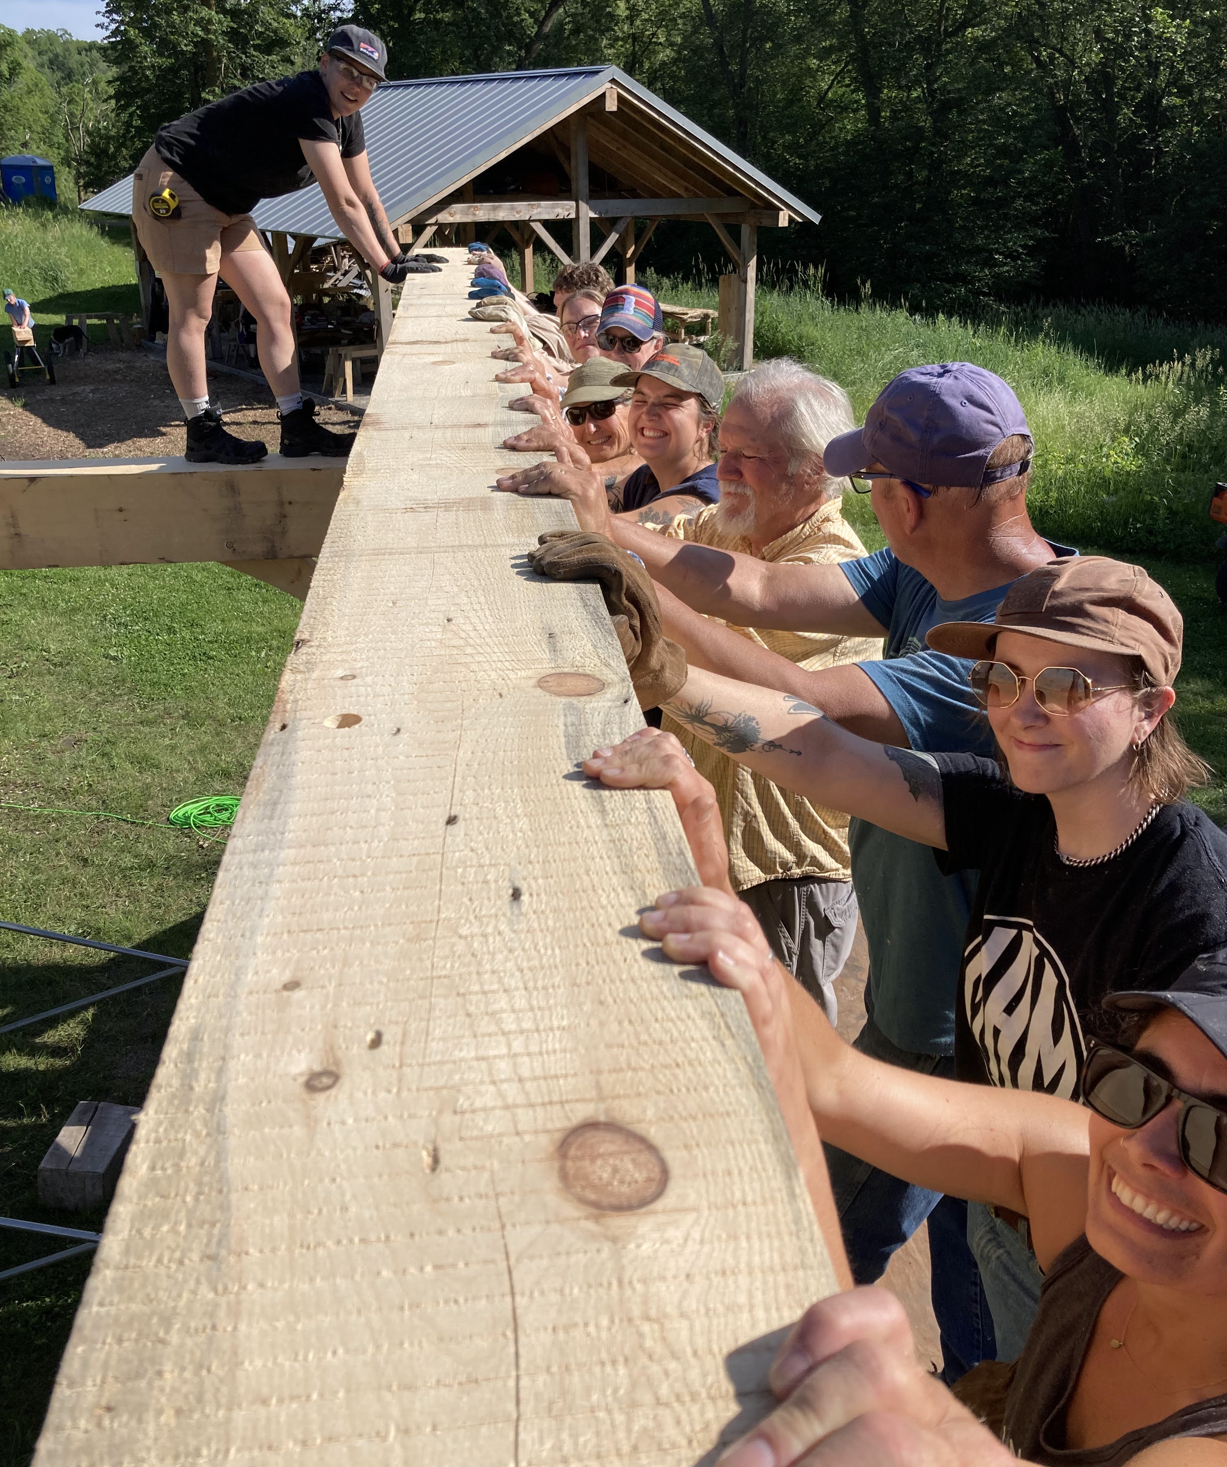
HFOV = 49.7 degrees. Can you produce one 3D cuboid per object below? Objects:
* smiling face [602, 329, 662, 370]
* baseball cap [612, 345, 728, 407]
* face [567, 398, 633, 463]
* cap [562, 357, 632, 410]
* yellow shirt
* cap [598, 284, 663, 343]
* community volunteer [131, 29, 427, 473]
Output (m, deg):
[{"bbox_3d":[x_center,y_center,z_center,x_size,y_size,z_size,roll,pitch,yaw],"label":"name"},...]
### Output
[{"bbox_3d":[0.040,-1.025,3.580,0.150,0.170,0.140,16,28,19],"label":"smiling face"},{"bbox_3d":[0.112,-0.734,2.720,0.180,0.140,0.260,16,19,32],"label":"baseball cap"},{"bbox_3d":[-0.029,-0.724,3.170,0.145,0.170,0.140,-4,15,28],"label":"face"},{"bbox_3d":[-0.038,-0.843,3.180,0.180,0.130,0.250,-1,16,29],"label":"cap"},{"bbox_3d":[0.275,-0.056,2.438,0.400,0.740,0.470,-12,27,-25],"label":"yellow shirt"},{"bbox_3d":[0.047,-1.149,3.620,0.175,0.150,0.260,18,29,18],"label":"cap"},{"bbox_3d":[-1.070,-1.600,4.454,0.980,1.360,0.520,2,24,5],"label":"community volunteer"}]

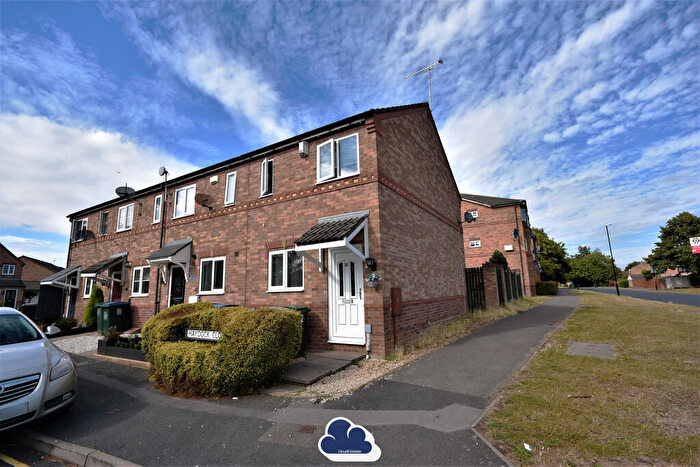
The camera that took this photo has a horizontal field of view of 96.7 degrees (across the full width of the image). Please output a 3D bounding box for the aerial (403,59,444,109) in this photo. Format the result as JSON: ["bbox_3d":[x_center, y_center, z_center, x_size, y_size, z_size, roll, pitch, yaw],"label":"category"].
[{"bbox_3d":[2.853,-5.575,11.991,1.550,2.050,0.400,-7,-11,31],"label":"aerial"}]

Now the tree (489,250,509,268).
[{"bbox_3d":[11.020,3.032,22.710,1.800,3.600,1.800,-7,-11,31],"label":"tree"}]

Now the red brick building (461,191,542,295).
[{"bbox_3d":[16.461,2.057,39.281,11.500,10.700,18.000,-7,-11,31],"label":"red brick building"}]

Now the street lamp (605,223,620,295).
[{"bbox_3d":[23.948,2.236,28.021,0.800,6.500,0.300,-7,-11,31],"label":"street lamp"}]

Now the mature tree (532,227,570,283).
[{"bbox_3d":[30.277,4.008,47.196,8.000,10.000,8.000,-7,-11,31],"label":"mature tree"}]

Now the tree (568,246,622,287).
[{"bbox_3d":[49.195,6.929,62.332,9.200,8.300,9.000,-7,-11,31],"label":"tree"}]

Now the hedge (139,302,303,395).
[{"bbox_3d":[-2.172,1.827,5.246,2.550,1.120,1.750,-7,-11,31],"label":"hedge"}]

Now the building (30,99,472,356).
[{"bbox_3d":[-4.627,0.026,14.893,17.550,7.900,9.500,-7,-11,31],"label":"building"}]

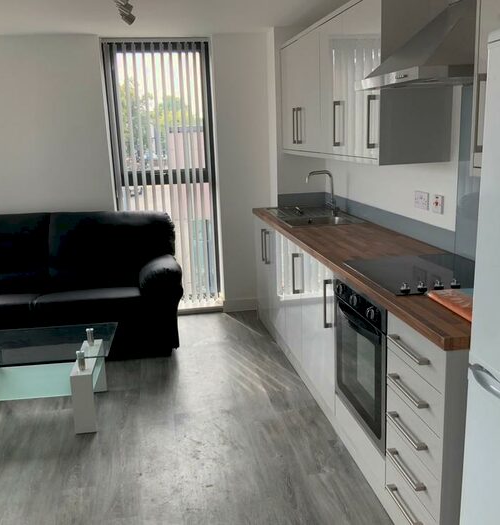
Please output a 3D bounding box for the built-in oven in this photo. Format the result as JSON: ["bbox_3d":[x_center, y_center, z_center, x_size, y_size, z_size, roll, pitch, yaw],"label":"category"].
[{"bbox_3d":[0.719,0.383,2.525,0.560,0.595,0.600,-4,13,-10],"label":"built-in oven"}]

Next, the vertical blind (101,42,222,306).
[{"bbox_3d":[-0.689,-0.673,4.806,0.820,2.150,0.090,-4,13,-10],"label":"vertical blind"}]

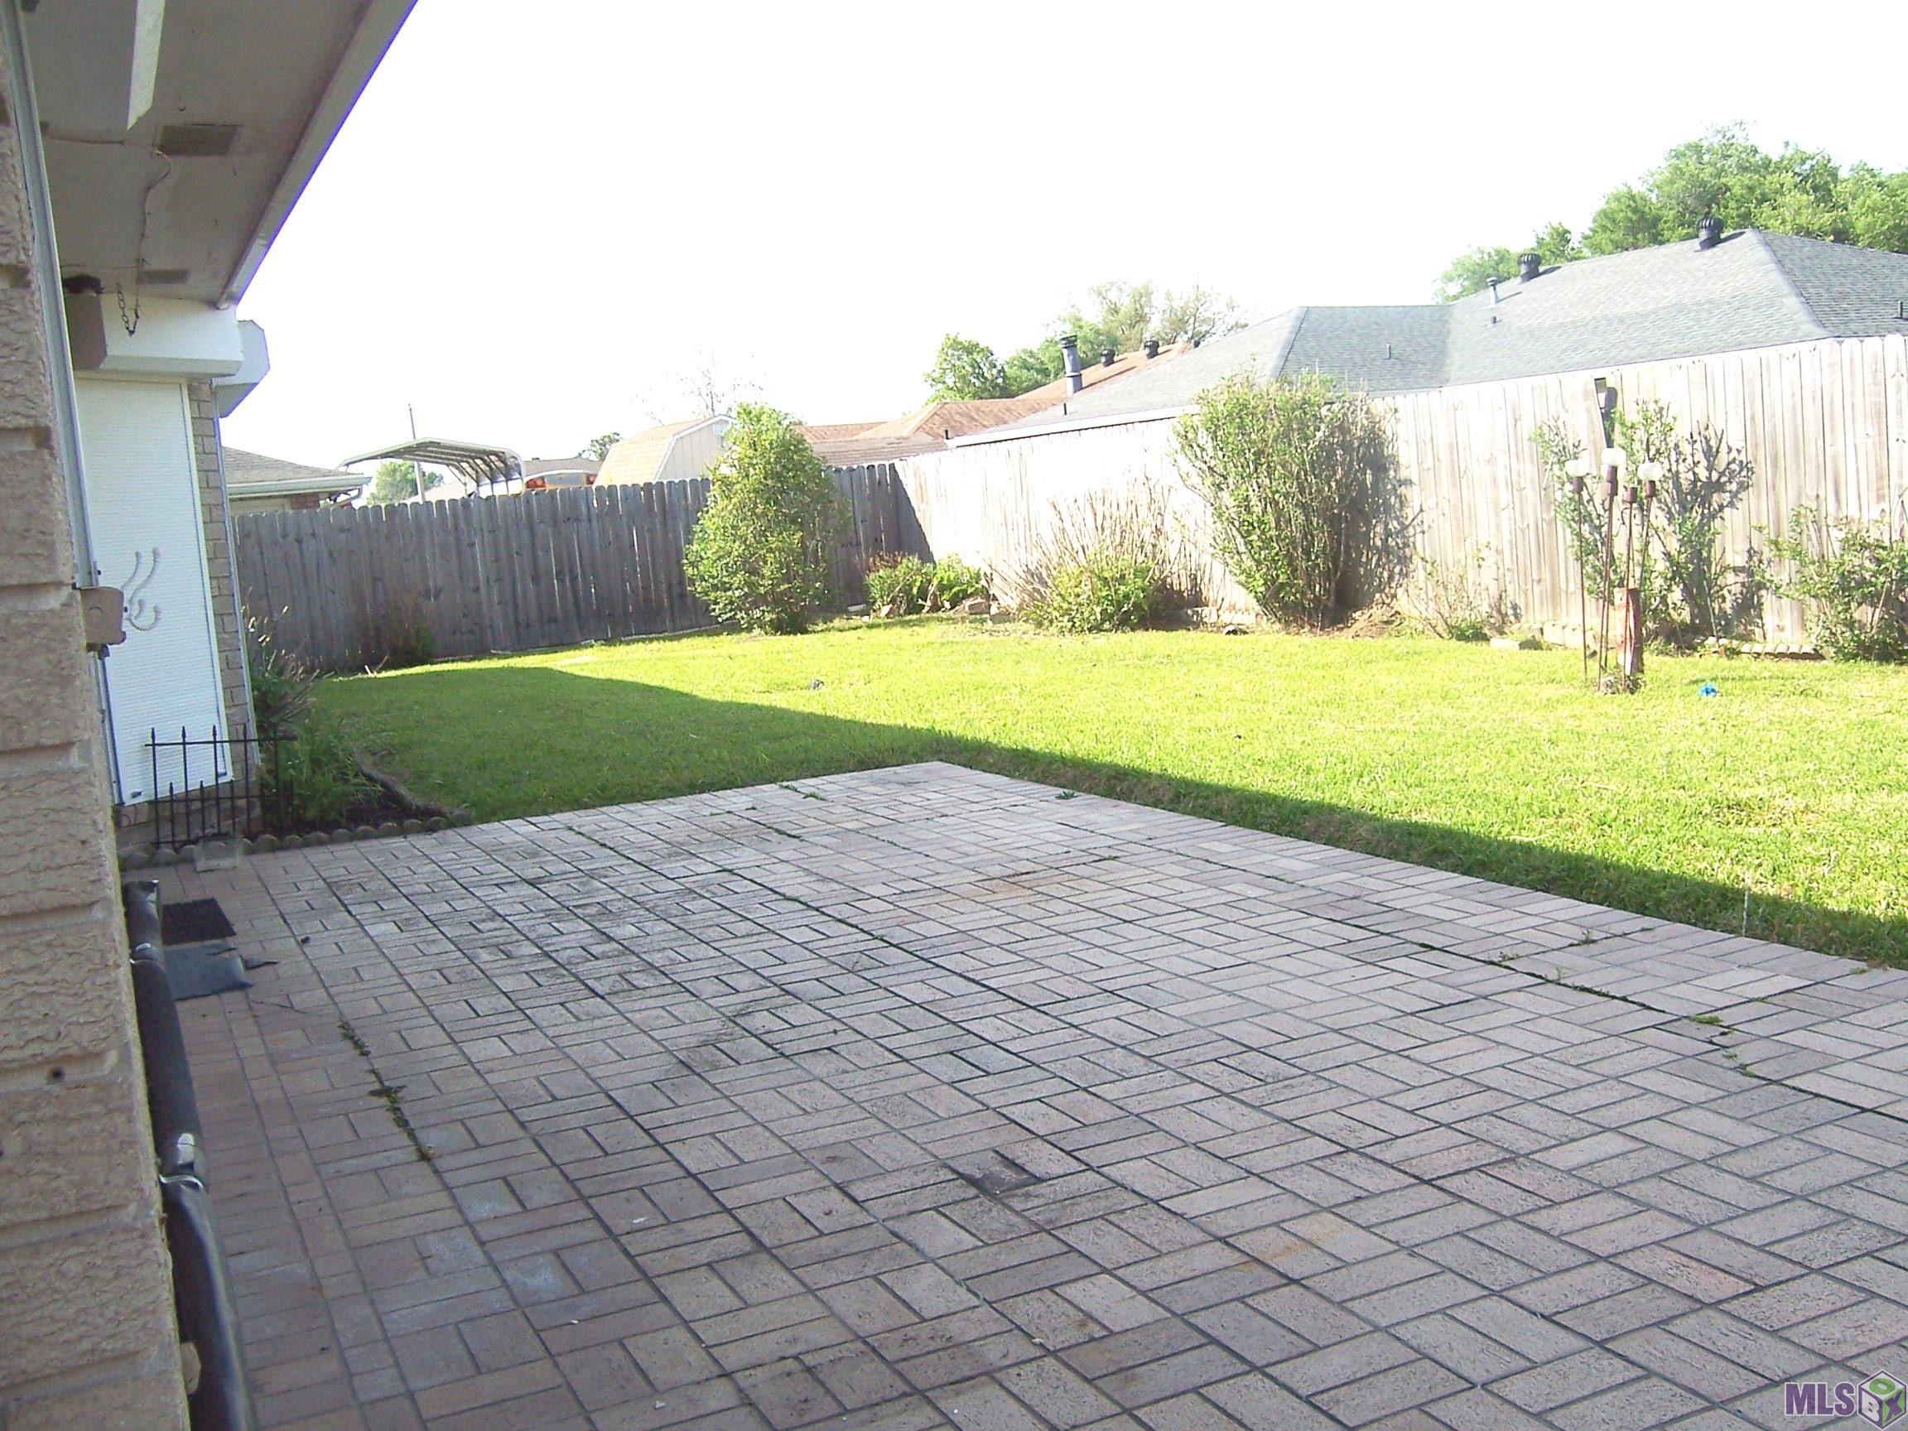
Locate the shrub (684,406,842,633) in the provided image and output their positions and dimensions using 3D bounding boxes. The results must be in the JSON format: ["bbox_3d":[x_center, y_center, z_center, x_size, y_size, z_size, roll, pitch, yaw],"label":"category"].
[{"bbox_3d":[-2.136,-2.237,20.600,1.650,2.500,1.700,-4,6,0],"label":"shrub"}]

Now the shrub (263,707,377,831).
[{"bbox_3d":[-2.790,0.233,8.000,0.480,0.520,0.500,-7,7,-25],"label":"shrub"}]

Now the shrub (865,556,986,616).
[{"bbox_3d":[-0.329,-1.477,20.600,0.900,0.680,1.350,-7,7,-25],"label":"shrub"}]

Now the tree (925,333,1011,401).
[{"bbox_3d":[0.672,-7.398,50.319,3.400,6.195,3.600,-7,7,-25],"label":"tree"}]

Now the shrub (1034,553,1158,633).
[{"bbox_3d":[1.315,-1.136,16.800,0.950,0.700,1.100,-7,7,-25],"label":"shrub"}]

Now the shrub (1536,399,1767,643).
[{"bbox_3d":[4.472,-1.273,11.900,0.950,1.580,1.400,-7,7,-25],"label":"shrub"}]

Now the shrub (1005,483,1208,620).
[{"bbox_3d":[1.464,-1.577,17.100,1.200,1.300,1.800,-7,7,-25],"label":"shrub"}]

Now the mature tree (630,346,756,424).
[{"bbox_3d":[-6.544,-6.624,48.319,3.400,6.198,3.600,-7,7,-25],"label":"mature tree"}]

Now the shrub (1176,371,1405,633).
[{"bbox_3d":[2.754,-1.765,14.900,1.500,2.050,1.800,-7,7,-25],"label":"shrub"}]

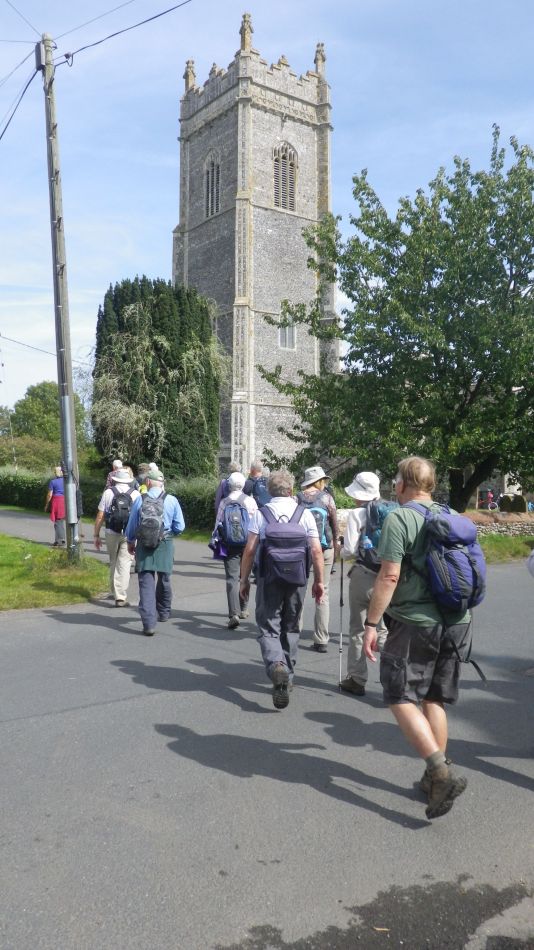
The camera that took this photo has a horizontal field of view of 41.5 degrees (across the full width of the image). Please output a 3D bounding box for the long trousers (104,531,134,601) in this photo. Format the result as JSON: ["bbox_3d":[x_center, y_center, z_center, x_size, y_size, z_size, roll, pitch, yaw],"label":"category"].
[{"bbox_3d":[-1.850,1.110,8.800,0.360,0.920,0.460,0,1,-13],"label":"long trousers"}]

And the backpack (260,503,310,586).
[{"bbox_3d":[0.131,0.520,5.080,0.360,0.550,0.280,0,1,-2],"label":"backpack"}]

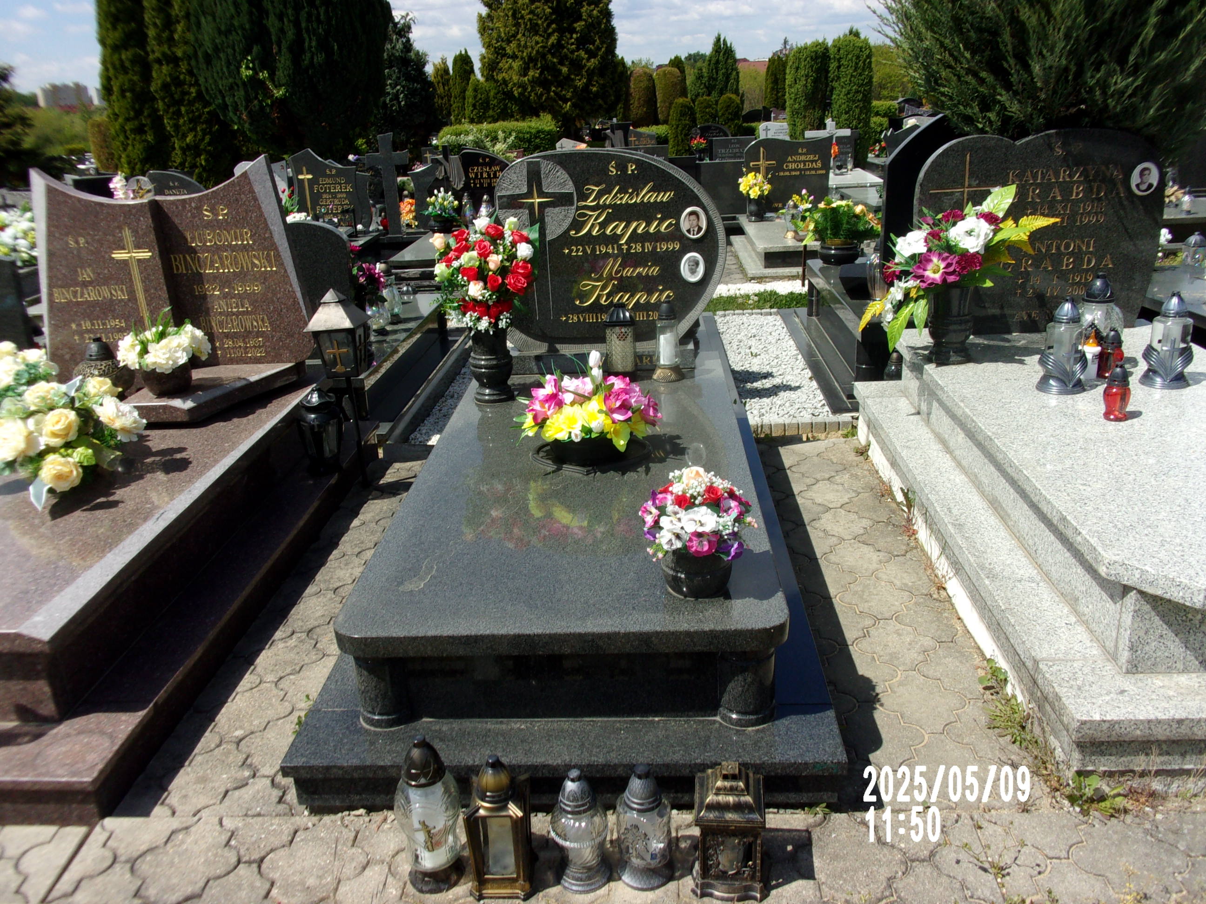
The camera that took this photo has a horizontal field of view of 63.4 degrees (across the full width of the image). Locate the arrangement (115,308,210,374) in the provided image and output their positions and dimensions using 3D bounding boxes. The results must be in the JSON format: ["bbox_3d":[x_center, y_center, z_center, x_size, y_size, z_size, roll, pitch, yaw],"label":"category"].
[{"bbox_3d":[-1.603,-0.399,3.560,0.330,0.235,0.300,-1,21,3],"label":"arrangement"}]

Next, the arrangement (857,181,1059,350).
[{"bbox_3d":[1.164,-0.597,3.196,0.627,0.541,0.400,-1,21,3],"label":"arrangement"}]

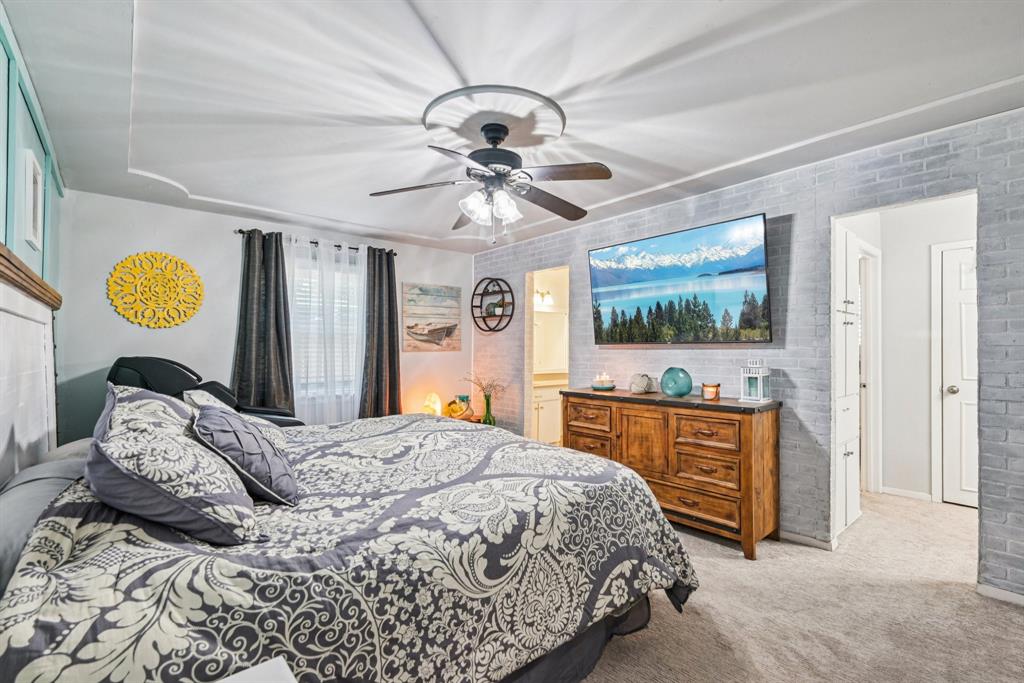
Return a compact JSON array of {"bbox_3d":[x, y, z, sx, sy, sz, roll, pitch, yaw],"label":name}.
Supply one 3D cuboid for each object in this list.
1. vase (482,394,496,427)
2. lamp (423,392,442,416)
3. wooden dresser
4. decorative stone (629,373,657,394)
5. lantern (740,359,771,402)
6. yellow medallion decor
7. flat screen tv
[{"bbox_3d":[-0.233,0.713,4.600,0.140,0.400,0.140,0,-1,0],"label":"vase"},{"bbox_3d":[-0.856,0.705,4.900,0.200,0.280,0.200,1,-1,-41],"label":"lamp"},{"bbox_3d":[1.080,0.844,3.367,0.450,0.888,1.528,1,-1,-42],"label":"wooden dresser"},{"bbox_3d":[1.022,0.322,3.529,0.160,0.160,0.180,1,-1,-42],"label":"decorative stone"},{"bbox_3d":[1.612,0.257,2.998,0.155,0.280,0.155,1,-1,-42],"label":"lantern"},{"bbox_3d":[-2.872,-0.419,3.693,0.630,0.630,0.030,1,-1,-41],"label":"yellow medallion decor"},{"bbox_3d":[1.196,-0.395,3.484,0.060,0.830,1.450,-7,4,-40],"label":"flat screen tv"}]

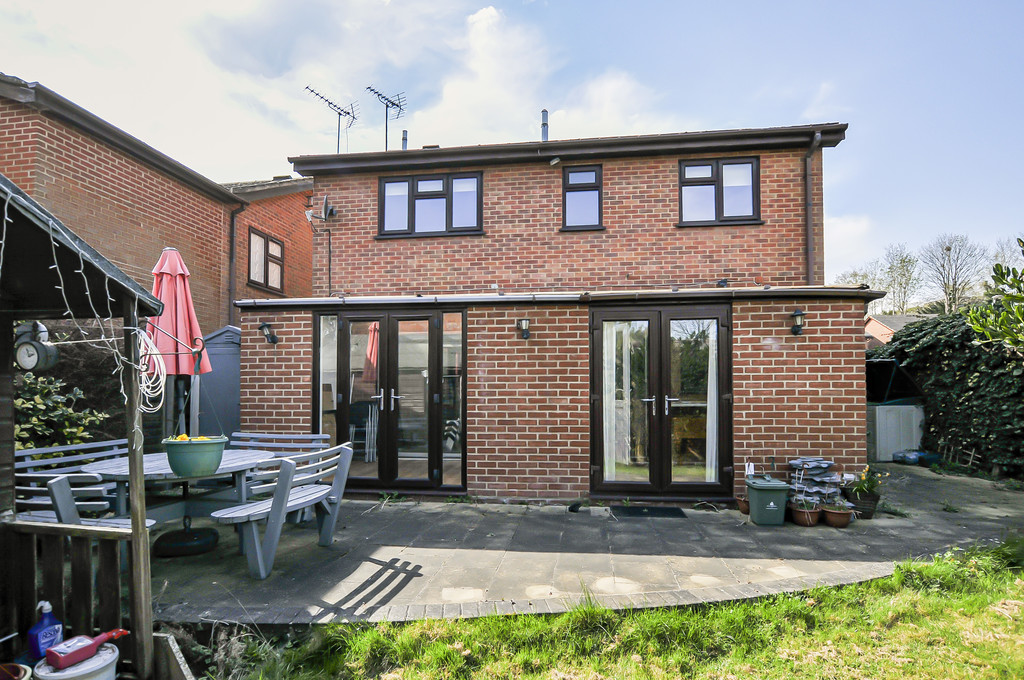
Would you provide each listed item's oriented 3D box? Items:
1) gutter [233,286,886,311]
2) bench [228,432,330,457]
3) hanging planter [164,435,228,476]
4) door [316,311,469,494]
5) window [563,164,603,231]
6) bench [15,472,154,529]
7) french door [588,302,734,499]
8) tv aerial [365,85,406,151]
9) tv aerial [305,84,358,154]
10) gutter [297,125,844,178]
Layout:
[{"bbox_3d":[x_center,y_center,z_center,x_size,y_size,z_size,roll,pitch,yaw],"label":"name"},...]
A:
[{"bbox_3d":[0.276,-0.449,5.468,6.954,0.100,0.130,0,-1,6],"label":"gutter"},{"bbox_3d":[-2.481,1.366,5.130,1.200,0.830,0.630,-1,-3,13],"label":"bench"},{"bbox_3d":[-1.560,0.577,2.520,0.290,0.180,0.290,1,-3,-30],"label":"hanging planter"},{"bbox_3d":[-1.383,0.695,5.796,1.771,2.037,0.100,-1,-1,6],"label":"door"},{"bbox_3d":[1.127,-2.263,8.135,0.640,1.020,0.100,-1,-3,7],"label":"window"},{"bbox_3d":[-2.908,1.271,3.343,1.200,0.830,0.630,-1,-3,13],"label":"bench"},{"bbox_3d":[1.596,0.646,5.485,1.481,2.045,0.100,-1,-1,6],"label":"french door"},{"bbox_3d":[-2.700,-4.720,11.000,0.420,1.300,1.100,-2,-3,30],"label":"tv aerial"},{"bbox_3d":[-3.850,-4.620,11.000,0.420,1.270,1.300,-2,-3,27],"label":"tv aerial"},{"bbox_3d":[0.590,-2.930,7.870,8.550,0.230,0.220,-1,-3,7],"label":"gutter"}]

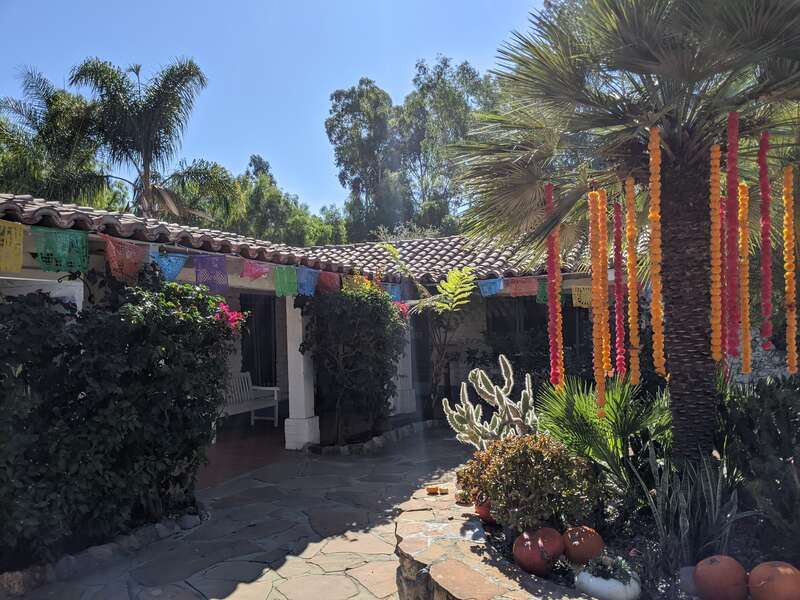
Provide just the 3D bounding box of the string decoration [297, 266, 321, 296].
[{"bbox_3d":[-1.107,-0.224,7.548,0.040,0.360,0.490,-3,-3,26],"label":"string decoration"}]

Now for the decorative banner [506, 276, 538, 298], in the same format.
[{"bbox_3d":[1.926,-0.213,9.850,0.480,0.310,0.030,-3,-3,25],"label":"decorative banner"}]

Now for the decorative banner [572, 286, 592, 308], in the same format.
[{"bbox_3d":[2.735,-0.037,9.200,0.440,0.330,0.040,-3,-3,26],"label":"decorative banner"}]

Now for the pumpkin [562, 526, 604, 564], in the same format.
[{"bbox_3d":[0.991,1.327,3.380,0.235,0.200,0.235,-1,-1,0],"label":"pumpkin"}]

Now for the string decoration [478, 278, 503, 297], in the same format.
[{"bbox_3d":[1.465,-0.186,10.100,0.400,0.300,0.030,-3,-3,25],"label":"string decoration"}]

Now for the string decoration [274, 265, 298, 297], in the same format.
[{"bbox_3d":[-1.301,-0.223,7.151,0.040,0.365,0.460,-3,-3,26],"label":"string decoration"}]

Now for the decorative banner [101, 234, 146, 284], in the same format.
[{"bbox_3d":[-2.282,-0.334,5.150,0.060,0.390,0.470,-3,-3,26],"label":"decorative banner"}]

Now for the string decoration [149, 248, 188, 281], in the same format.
[{"bbox_3d":[-2.071,-0.318,5.581,0.060,0.290,0.460,-3,-3,26],"label":"string decoration"}]

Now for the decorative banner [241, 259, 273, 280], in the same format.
[{"bbox_3d":[-1.495,-0.318,6.500,0.080,0.240,0.460,-3,-3,25],"label":"decorative banner"}]

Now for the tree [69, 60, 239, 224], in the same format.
[{"bbox_3d":[-6.575,-1.884,16.733,4.500,8.800,4.500,-1,-3,0],"label":"tree"}]

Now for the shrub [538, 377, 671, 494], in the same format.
[{"bbox_3d":[1.531,0.936,4.772,0.950,0.820,0.880,-1,-3,0],"label":"shrub"}]

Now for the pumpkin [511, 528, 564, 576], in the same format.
[{"bbox_3d":[0.633,1.149,2.850,0.230,0.220,0.230,-1,-2,0],"label":"pumpkin"}]

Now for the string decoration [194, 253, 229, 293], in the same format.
[{"bbox_3d":[-1.752,-0.246,5.800,0.030,0.340,0.440,-3,-3,25],"label":"string decoration"}]

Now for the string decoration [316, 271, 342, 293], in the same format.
[{"bbox_3d":[-0.901,-0.224,7.971,0.040,0.300,0.520,-3,-3,26],"label":"string decoration"}]

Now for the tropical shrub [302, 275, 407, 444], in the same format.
[{"bbox_3d":[-0.665,0.843,8.608,1.420,2.200,1.200,-1,-3,0],"label":"tropical shrub"}]

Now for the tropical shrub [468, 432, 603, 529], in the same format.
[{"bbox_3d":[0.792,1.036,3.864,0.770,0.540,0.680,-1,-3,0],"label":"tropical shrub"}]

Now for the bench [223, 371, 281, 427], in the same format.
[{"bbox_3d":[-2.579,1.592,9.545,0.620,0.900,1.500,-3,-3,25],"label":"bench"}]

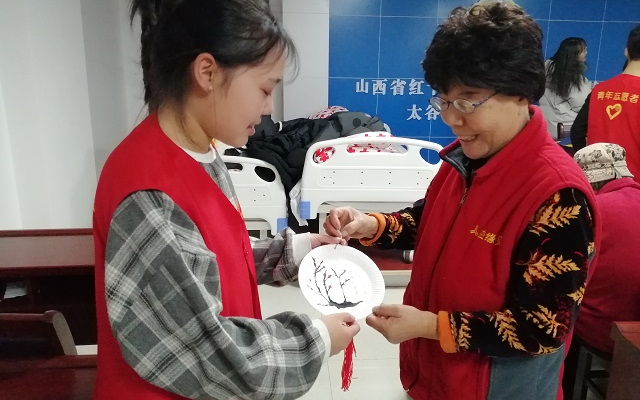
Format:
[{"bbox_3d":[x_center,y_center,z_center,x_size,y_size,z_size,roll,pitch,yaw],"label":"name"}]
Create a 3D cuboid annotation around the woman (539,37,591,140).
[{"bbox_3d":[2.133,-0.577,4.217,0.420,1.640,0.480,-1,14,-8],"label":"woman"}]

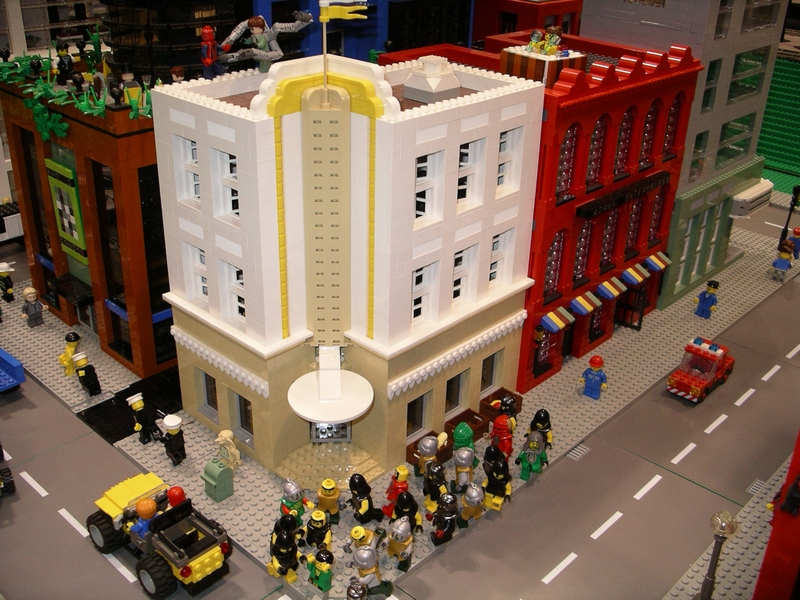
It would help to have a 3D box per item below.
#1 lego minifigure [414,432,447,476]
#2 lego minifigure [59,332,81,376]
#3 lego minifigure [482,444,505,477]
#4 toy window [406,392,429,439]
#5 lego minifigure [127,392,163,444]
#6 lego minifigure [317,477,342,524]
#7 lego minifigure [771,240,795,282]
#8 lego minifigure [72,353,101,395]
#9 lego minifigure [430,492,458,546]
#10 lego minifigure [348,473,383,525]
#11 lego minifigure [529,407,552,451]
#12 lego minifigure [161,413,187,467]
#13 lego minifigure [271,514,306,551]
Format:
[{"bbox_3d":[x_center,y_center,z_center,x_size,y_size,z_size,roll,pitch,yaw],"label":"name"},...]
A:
[{"bbox_3d":[0.022,0.126,0.674,0.018,0.042,0.024,3,26,4],"label":"lego minifigure"},{"bbox_3d":[-0.314,0.051,0.813,0.016,0.042,0.024,-1,26,-33],"label":"lego minifigure"},{"bbox_3d":[0.071,0.132,0.666,0.016,0.041,0.024,-19,33,-35],"label":"lego minifigure"},{"bbox_3d":[0.009,0.094,0.714,0.008,0.046,0.032,24,34,38],"label":"toy window"},{"bbox_3d":[-0.217,0.100,0.724,0.025,0.043,0.017,-26,24,-28],"label":"lego minifigure"},{"bbox_3d":[-0.052,0.149,0.635,0.026,0.040,0.015,0,27,-4],"label":"lego minifigure"},{"bbox_3d":[0.472,-0.045,1.052,0.024,0.044,0.016,26,28,38],"label":"lego minifigure"},{"bbox_3d":[-0.288,0.068,0.783,0.024,0.043,0.015,26,48,38],"label":"lego minifigure"},{"bbox_3d":[0.032,0.159,0.625,0.018,0.042,0.025,-14,31,-29],"label":"lego minifigure"},{"bbox_3d":[-0.027,0.145,0.634,0.021,0.041,0.024,-11,29,-24],"label":"lego minifigure"},{"bbox_3d":[0.117,0.110,0.713,0.026,0.043,0.014,22,33,36],"label":"lego minifigure"},{"bbox_3d":[-0.183,0.114,0.697,0.024,0.041,0.018,-17,32,-33],"label":"lego minifigure"},{"bbox_3d":[-0.078,0.168,0.600,0.018,0.042,0.025,25,35,37],"label":"lego minifigure"}]

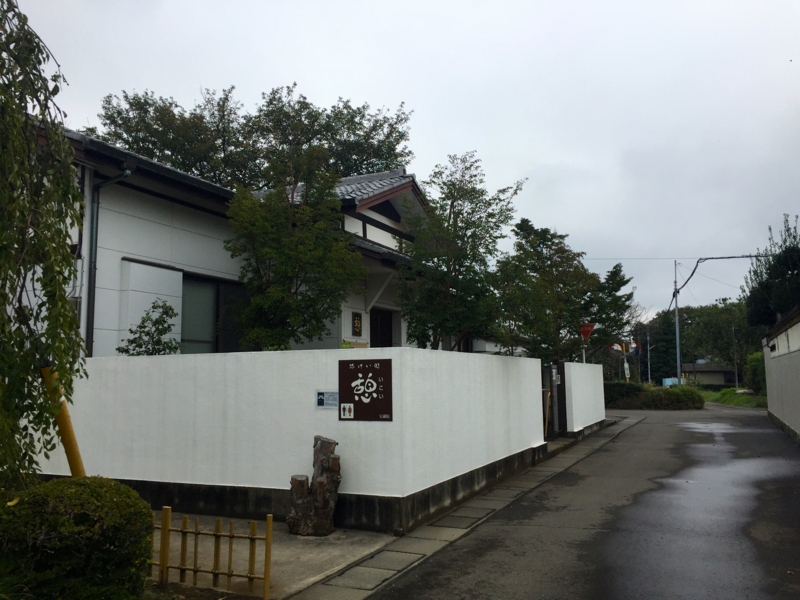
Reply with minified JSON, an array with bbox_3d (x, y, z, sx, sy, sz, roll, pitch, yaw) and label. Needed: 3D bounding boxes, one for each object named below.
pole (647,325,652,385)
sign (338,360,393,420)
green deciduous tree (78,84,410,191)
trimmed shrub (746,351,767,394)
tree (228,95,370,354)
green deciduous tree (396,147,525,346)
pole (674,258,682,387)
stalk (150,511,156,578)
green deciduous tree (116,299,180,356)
[{"bbox_3d":[19.324,4.561,52.103,0.180,5.300,0.180,-1,-6,0],"label":"pole"},{"bbox_3d":[-0.361,0.940,6.955,0.610,0.625,0.030,-3,-7,23],"label":"sign"},{"bbox_3d":[-5.532,-1.831,24.576,12.000,12.400,9.000,-1,-6,0],"label":"green deciduous tree"},{"bbox_3d":[18.188,3.757,33.991,1.700,2.350,1.700,-1,-6,0],"label":"trimmed shrub"},{"bbox_3d":[-1.558,-0.159,9.985,2.300,5.500,2.300,-1,-6,0],"label":"tree"},{"bbox_3d":[0.982,0.096,10.953,2.100,5.150,2.100,-1,-6,0],"label":"green deciduous tree"},{"bbox_3d":[14.558,1.638,35.113,0.200,7.400,0.200,-1,-6,0],"label":"pole"},{"bbox_3d":[-1.868,1.875,5.078,0.040,0.520,0.040,-1,-6,0],"label":"stalk"},{"bbox_3d":[-3.557,1.260,9.422,1.150,2.500,1.150,-1,-6,0],"label":"green deciduous tree"}]

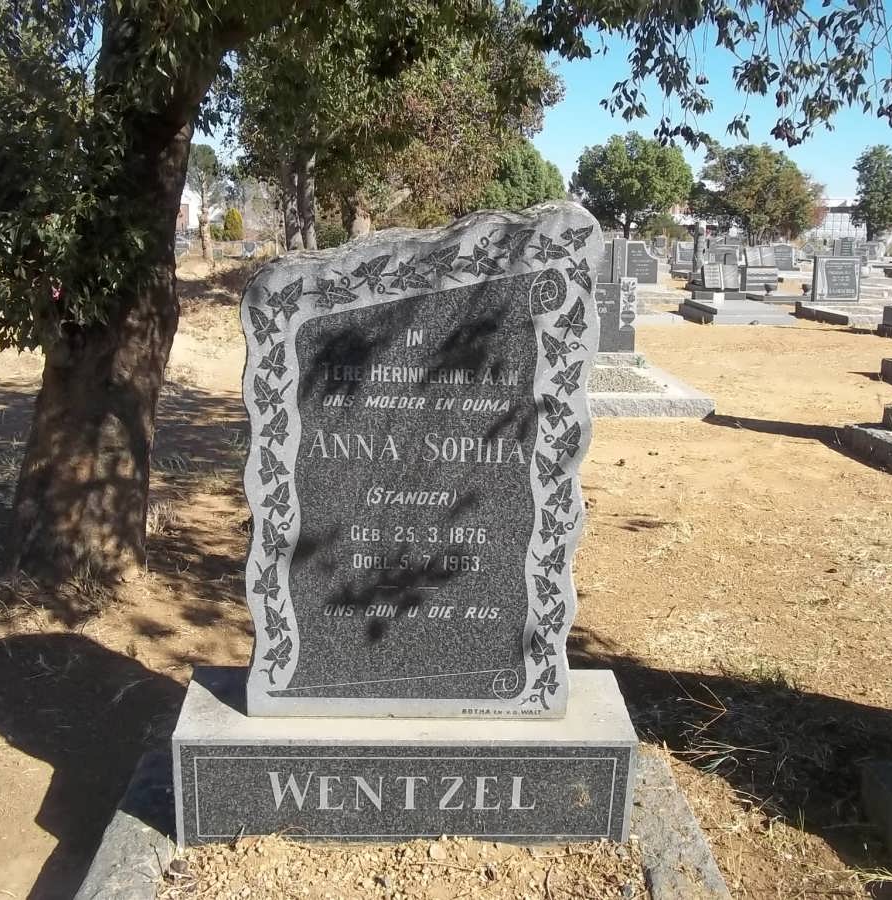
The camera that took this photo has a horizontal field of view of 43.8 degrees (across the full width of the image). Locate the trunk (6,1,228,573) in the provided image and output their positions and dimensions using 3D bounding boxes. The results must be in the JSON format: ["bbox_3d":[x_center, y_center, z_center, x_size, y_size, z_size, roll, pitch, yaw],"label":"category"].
[{"bbox_3d":[-1.238,-0.577,4.327,0.760,2.122,0.580,0,11,0],"label":"trunk"}]

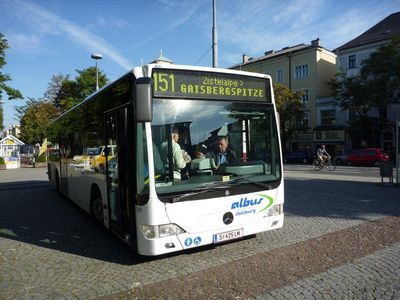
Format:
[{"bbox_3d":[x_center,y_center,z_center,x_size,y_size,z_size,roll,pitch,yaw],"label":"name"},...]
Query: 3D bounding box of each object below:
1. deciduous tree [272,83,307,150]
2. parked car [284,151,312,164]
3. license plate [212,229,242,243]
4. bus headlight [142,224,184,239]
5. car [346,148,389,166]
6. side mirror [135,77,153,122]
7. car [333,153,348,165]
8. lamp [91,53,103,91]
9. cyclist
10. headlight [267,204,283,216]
[{"bbox_3d":[9.954,-3.400,40.000,6.300,9.700,6.300,-1,0,0],"label":"deciduous tree"},{"bbox_3d":[10.800,0.700,36.600,1.720,1.450,4.200,-1,0,-42],"label":"parked car"},{"bbox_3d":[0.414,1.228,4.656,0.520,0.120,0.020,-3,2,-30],"label":"license plate"},{"bbox_3d":[-0.458,1.048,4.260,0.530,0.180,0.180,-2,1,-20],"label":"bus headlight"},{"bbox_3d":[15.600,0.660,30.500,1.700,1.550,3.900,-1,0,-42],"label":"car"},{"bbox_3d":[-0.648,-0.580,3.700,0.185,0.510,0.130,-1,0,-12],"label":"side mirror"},{"bbox_3d":[15.900,0.700,34.000,1.720,1.460,4.100,-1,0,-42],"label":"car"},{"bbox_3d":[-5.407,-1.723,17.000,0.620,6.730,0.620,-1,0,0],"label":"lamp"},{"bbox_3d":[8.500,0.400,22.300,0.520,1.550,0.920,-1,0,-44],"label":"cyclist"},{"bbox_3d":[1.172,0.983,5.214,0.510,0.180,0.180,-3,2,-41],"label":"headlight"}]

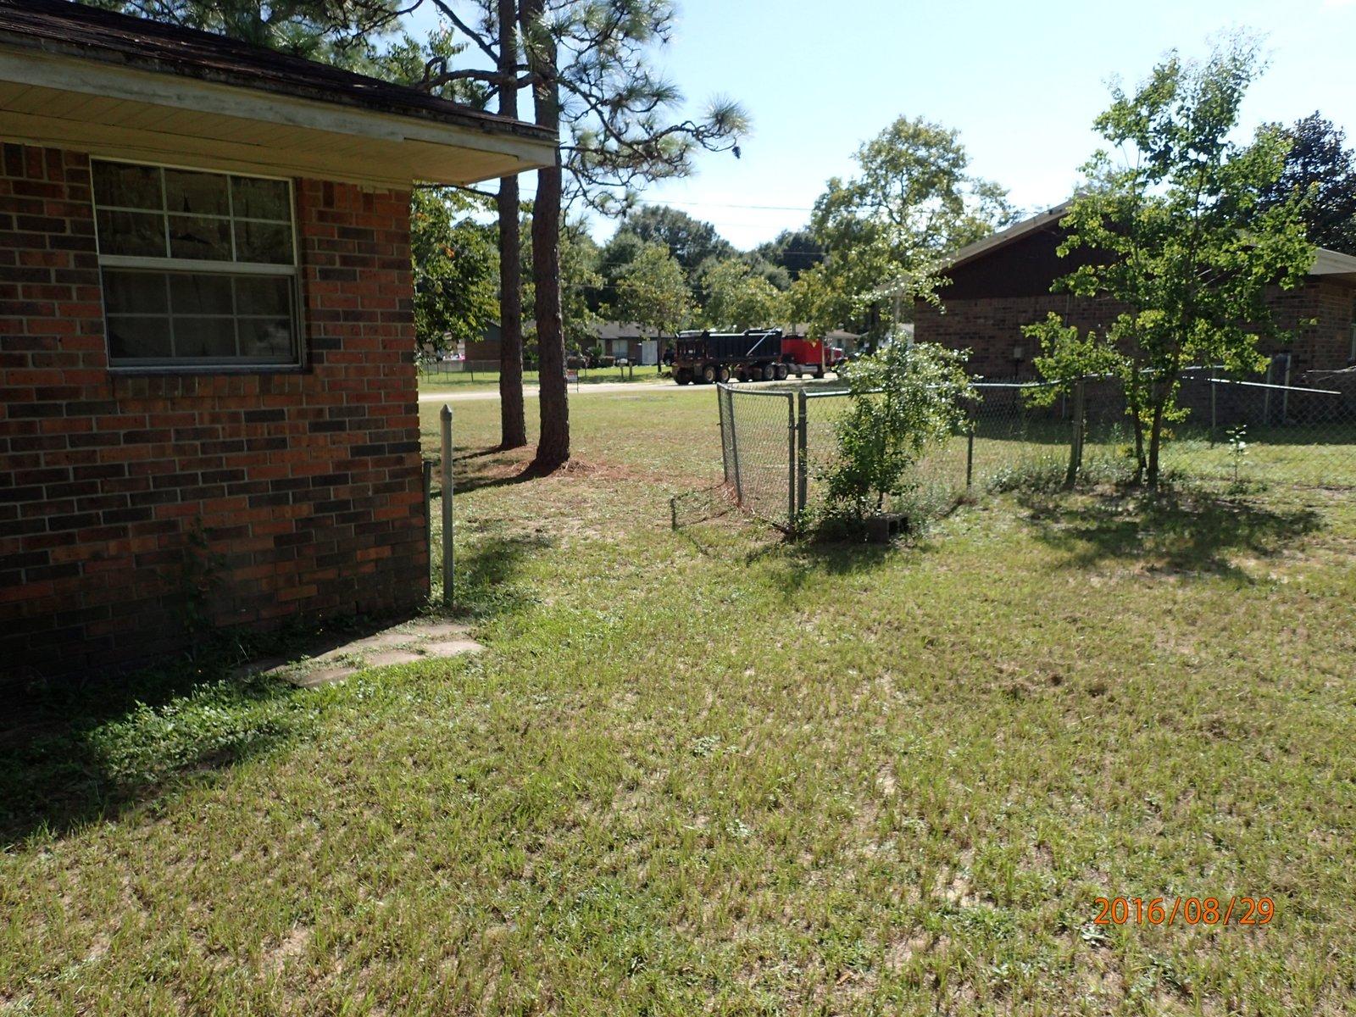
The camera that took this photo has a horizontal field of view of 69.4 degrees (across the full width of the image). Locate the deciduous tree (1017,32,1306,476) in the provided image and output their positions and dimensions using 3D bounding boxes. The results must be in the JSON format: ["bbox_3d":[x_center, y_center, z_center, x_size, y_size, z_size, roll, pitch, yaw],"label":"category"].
[{"bbox_3d":[5.522,-2.663,10.993,3.150,4.872,2.900,0,10,0],"label":"deciduous tree"}]

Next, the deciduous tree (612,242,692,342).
[{"bbox_3d":[-1.878,-14.656,71.100,5.800,9.089,5.600,0,10,0],"label":"deciduous tree"}]

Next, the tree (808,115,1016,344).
[{"bbox_3d":[13.753,-14.952,56.632,11.600,14.819,10.600,0,10,0],"label":"tree"}]

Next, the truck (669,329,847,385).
[{"bbox_3d":[5.733,-9.869,62.559,14.800,3.350,2.550,-9,14,-44],"label":"truck"}]

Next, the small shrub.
[{"bbox_3d":[2.024,-0.731,9.164,1.380,1.636,1.250,0,10,0],"label":"small shrub"}]

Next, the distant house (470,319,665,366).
[{"bbox_3d":[-9.074,-14.193,83.379,8.600,4.200,16.500,9,13,42],"label":"distant house"}]

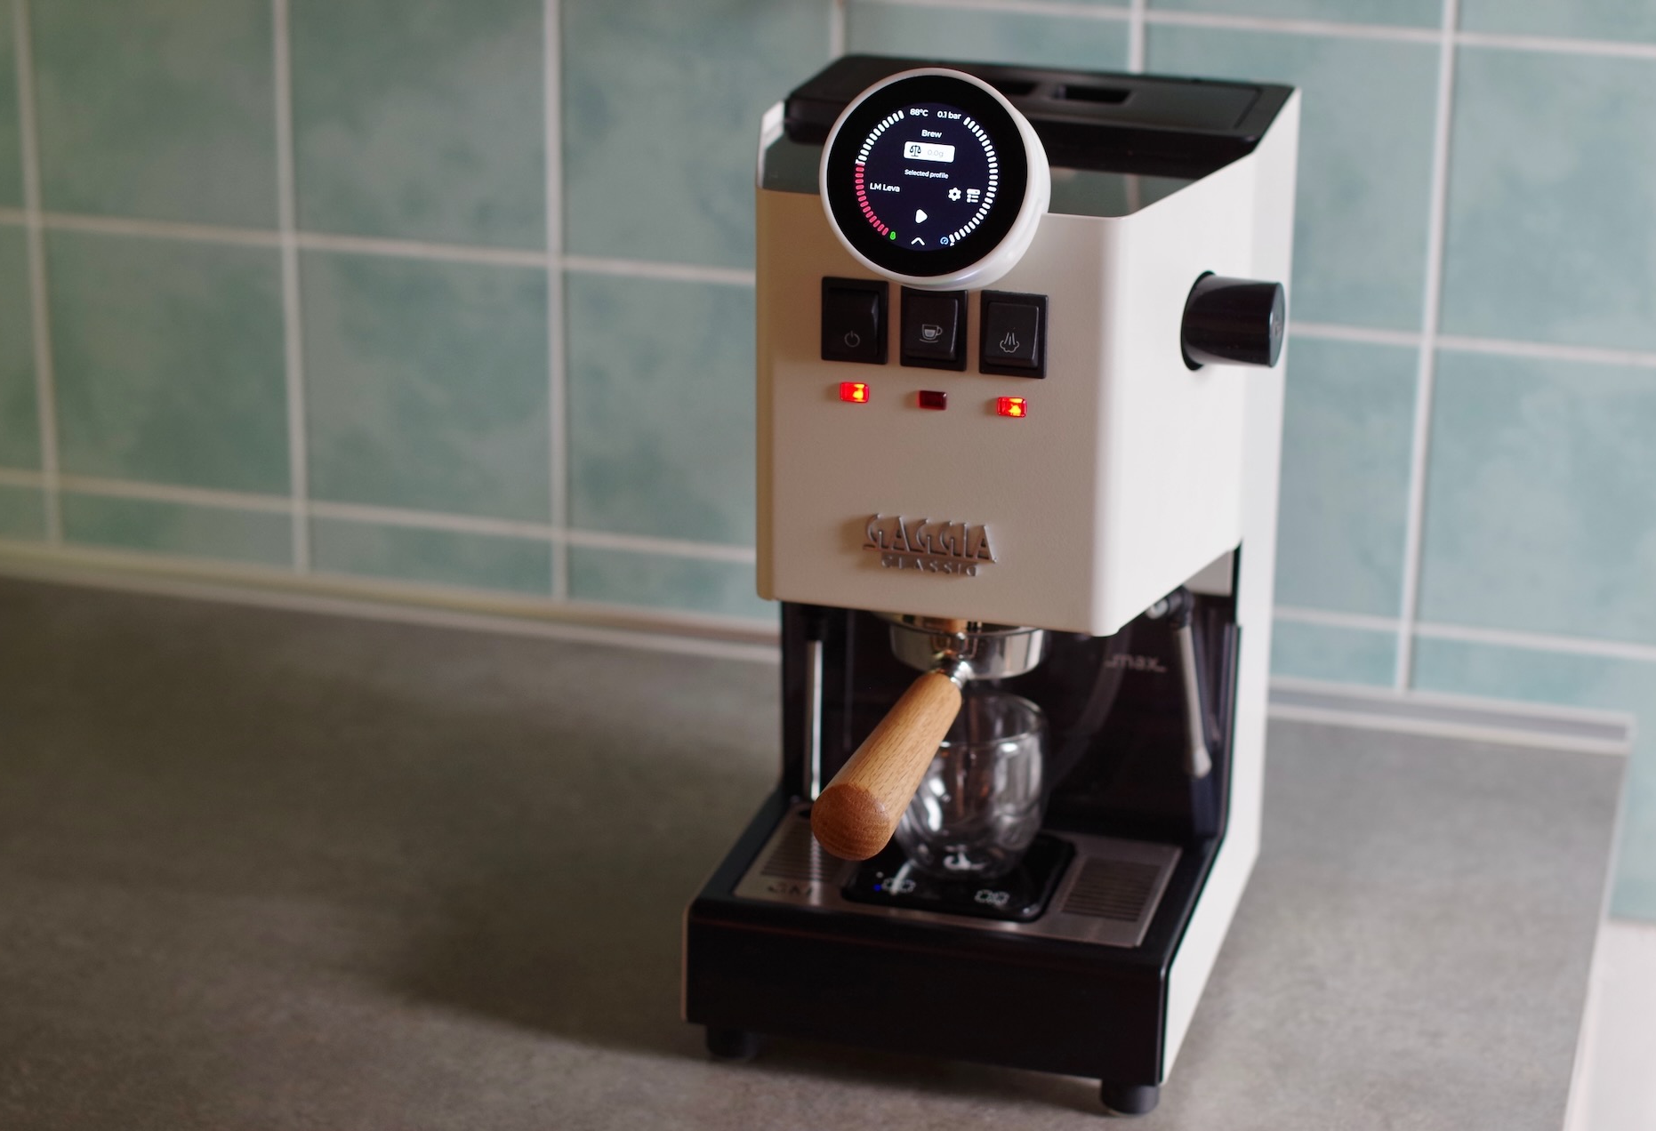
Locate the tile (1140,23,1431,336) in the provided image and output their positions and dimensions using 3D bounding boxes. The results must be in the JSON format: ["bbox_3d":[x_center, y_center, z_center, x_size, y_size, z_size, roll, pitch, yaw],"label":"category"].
[{"bbox_3d":[0.225,-0.191,1.748,0.146,0.146,0.009,6,21,15],"label":"tile"}]

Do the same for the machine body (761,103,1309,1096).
[{"bbox_3d":[0.070,-0.007,1.468,0.200,0.355,0.225,6,21,14],"label":"machine body"}]

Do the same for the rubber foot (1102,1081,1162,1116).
[{"bbox_3d":[0.124,0.209,1.445,0.024,0.020,0.024,6,21,14],"label":"rubber foot"}]

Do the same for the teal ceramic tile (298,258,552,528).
[{"bbox_3d":[-0.216,-0.097,1.917,0.146,0.146,0.009,6,21,15],"label":"teal ceramic tile"}]

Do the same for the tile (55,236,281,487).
[{"bbox_3d":[-0.362,-0.113,1.956,0.146,0.146,0.009,6,21,15],"label":"tile"}]

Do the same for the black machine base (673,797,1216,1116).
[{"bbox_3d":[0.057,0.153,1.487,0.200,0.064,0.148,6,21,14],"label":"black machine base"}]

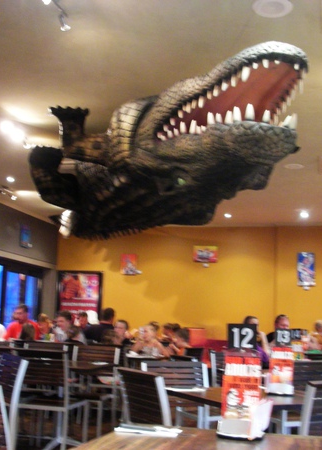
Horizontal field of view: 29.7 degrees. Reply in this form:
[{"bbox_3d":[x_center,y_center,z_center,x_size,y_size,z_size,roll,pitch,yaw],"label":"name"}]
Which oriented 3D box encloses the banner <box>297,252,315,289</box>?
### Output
[{"bbox_3d":[2.953,0.911,12.303,0.350,0.691,0.050,-1,-10,15],"label":"banner"}]

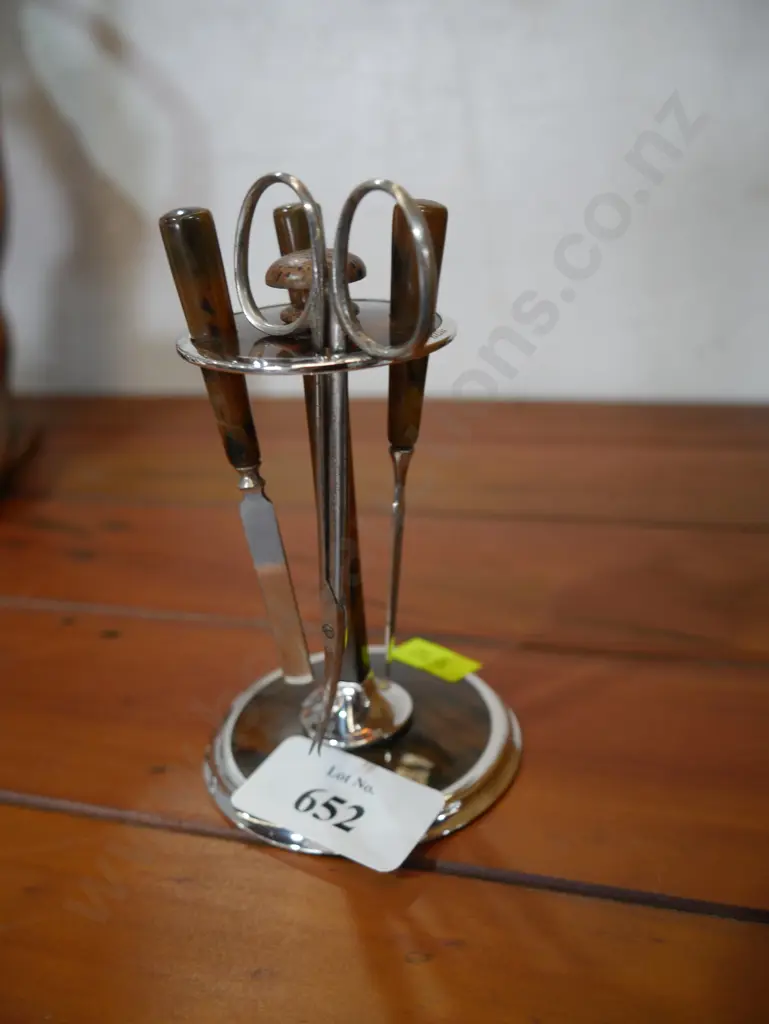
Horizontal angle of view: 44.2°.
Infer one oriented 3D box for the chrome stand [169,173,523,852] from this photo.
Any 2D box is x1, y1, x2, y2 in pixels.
[{"bbox_3d":[-0.009,-0.004,0.184,0.069,0.119,0.069,-6,24,-3],"label":"chrome stand"}]

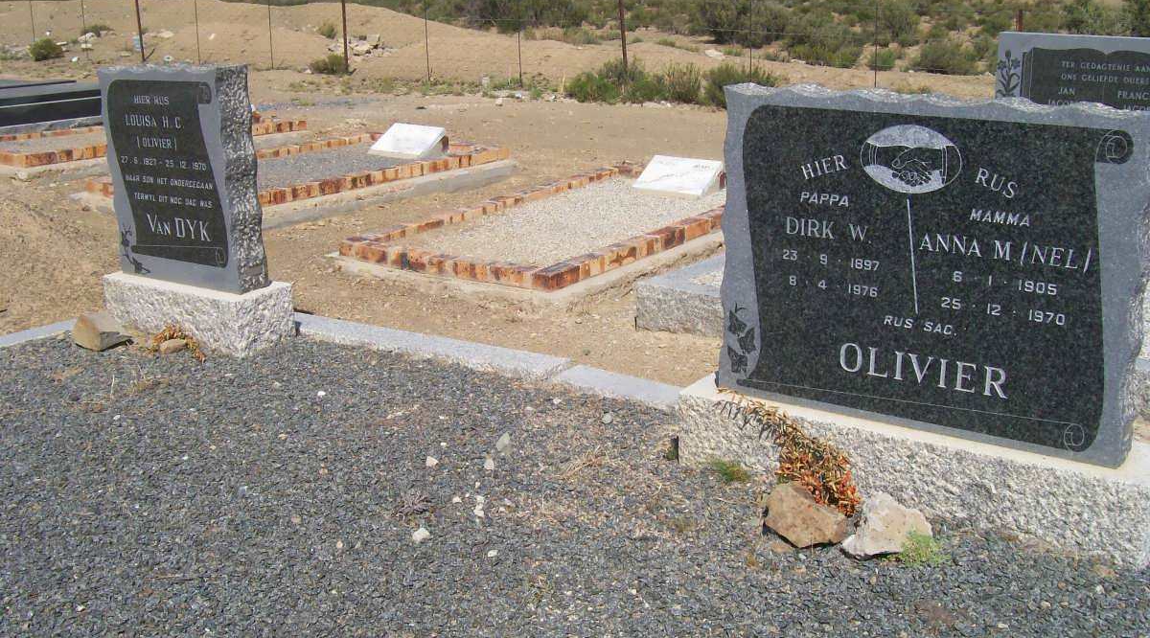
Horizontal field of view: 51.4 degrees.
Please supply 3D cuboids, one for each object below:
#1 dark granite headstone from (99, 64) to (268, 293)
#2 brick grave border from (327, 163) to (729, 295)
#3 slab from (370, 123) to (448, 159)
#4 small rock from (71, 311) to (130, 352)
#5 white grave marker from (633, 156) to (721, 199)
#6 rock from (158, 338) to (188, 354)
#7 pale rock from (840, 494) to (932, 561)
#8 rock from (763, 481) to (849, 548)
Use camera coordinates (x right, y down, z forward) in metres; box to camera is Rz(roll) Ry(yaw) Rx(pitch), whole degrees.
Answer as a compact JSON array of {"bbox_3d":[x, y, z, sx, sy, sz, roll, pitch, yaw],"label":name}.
[{"bbox_3d":[-1.441,-0.528,4.404,0.610,0.795,0.140,8,19,28],"label":"dark granite headstone"},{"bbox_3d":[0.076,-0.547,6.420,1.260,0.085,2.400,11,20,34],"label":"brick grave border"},{"bbox_3d":[-1.149,-1.216,8.199,0.480,0.160,0.350,11,20,35],"label":"slab"},{"bbox_3d":[-1.757,0.042,4.426,0.180,0.100,0.140,10,20,33],"label":"small rock"},{"bbox_3d":[0.622,-0.832,7.002,0.460,0.160,0.335,11,20,34],"label":"white grave marker"},{"bbox_3d":[-1.455,0.094,4.324,0.105,0.050,0.070,-6,17,-19],"label":"rock"},{"bbox_3d":[0.739,0.480,2.812,0.205,0.115,0.140,4,17,15],"label":"pale rock"},{"bbox_3d":[0.561,0.464,2.866,0.185,0.120,0.130,3,17,11],"label":"rock"}]

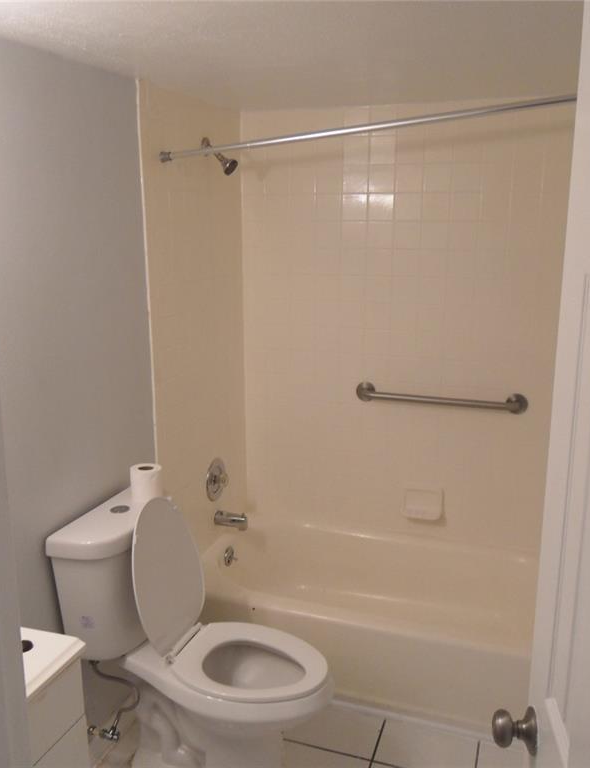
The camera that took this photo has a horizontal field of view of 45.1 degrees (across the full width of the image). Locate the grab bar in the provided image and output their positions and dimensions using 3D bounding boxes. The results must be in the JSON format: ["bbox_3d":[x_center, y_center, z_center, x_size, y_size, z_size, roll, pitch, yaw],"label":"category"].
[{"bbox_3d":[0.575,0.063,2.868,0.695,0.082,0.077,5,16,19],"label":"grab bar"}]

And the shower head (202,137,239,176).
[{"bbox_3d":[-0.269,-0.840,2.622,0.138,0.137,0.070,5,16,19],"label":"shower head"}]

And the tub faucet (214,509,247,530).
[{"bbox_3d":[-0.264,0.577,3.009,0.138,0.072,0.055,5,16,19],"label":"tub faucet"}]

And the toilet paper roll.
[{"bbox_3d":[-0.452,0.307,2.177,0.097,0.105,0.097,5,16,19],"label":"toilet paper roll"}]

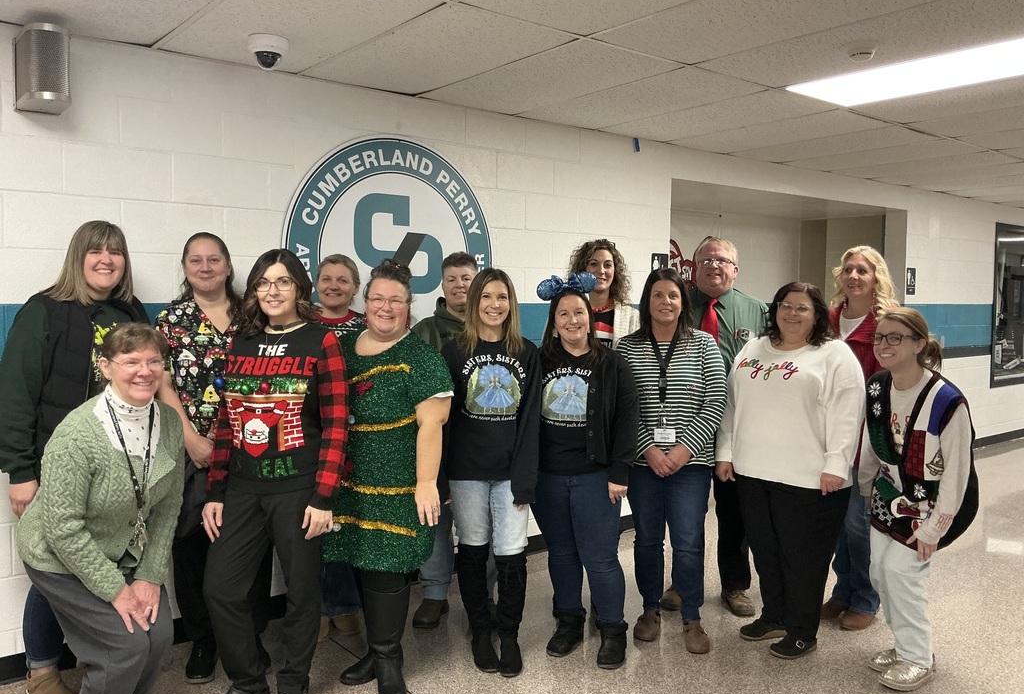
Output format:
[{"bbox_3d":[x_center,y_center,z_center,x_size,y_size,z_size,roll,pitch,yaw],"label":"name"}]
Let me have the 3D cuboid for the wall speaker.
[{"bbox_3d":[-1.669,-0.983,2.949,0.150,0.262,0.245,-2,4,-38],"label":"wall speaker"}]

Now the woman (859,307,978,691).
[{"bbox_3d":[1.571,0.553,3.210,0.450,1.402,0.470,3,4,43],"label":"woman"}]

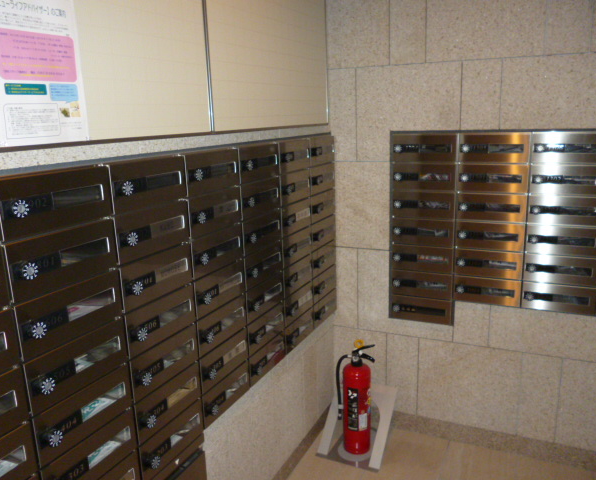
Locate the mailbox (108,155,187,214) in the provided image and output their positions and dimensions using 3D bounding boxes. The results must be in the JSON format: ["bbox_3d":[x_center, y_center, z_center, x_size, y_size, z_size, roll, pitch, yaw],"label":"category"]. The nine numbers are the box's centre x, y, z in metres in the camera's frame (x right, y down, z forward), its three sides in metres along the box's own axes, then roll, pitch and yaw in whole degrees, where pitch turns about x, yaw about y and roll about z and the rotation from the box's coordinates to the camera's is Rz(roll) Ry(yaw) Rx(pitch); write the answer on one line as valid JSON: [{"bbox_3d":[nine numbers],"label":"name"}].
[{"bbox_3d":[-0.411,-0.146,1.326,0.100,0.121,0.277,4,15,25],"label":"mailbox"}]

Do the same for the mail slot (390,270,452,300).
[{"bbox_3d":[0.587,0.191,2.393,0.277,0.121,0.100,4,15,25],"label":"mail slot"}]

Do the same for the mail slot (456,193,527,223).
[{"bbox_3d":[0.827,-0.151,2.197,0.269,0.118,0.160,4,15,25],"label":"mail slot"}]

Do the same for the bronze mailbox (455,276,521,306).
[{"bbox_3d":[0.839,0.200,2.279,0.269,0.118,0.160,4,15,25],"label":"bronze mailbox"}]

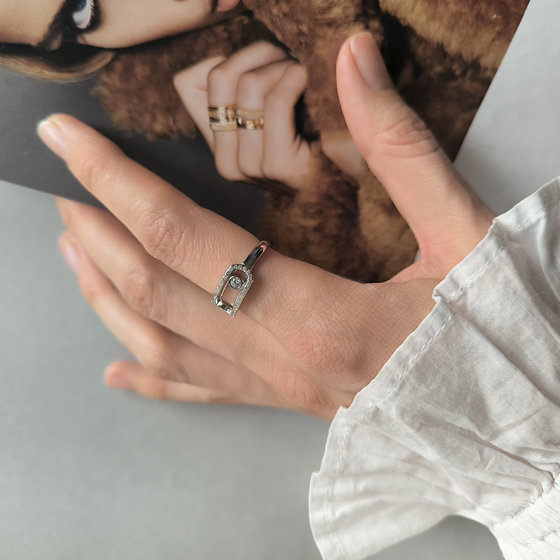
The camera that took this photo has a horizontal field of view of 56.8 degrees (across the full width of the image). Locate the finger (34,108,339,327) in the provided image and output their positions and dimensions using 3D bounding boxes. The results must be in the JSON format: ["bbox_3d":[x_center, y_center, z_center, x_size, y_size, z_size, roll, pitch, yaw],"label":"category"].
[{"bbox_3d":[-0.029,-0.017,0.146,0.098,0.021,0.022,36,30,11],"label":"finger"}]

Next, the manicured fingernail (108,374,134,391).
[{"bbox_3d":[-0.058,0.037,0.187,0.010,0.008,0.003,6,38,9],"label":"manicured fingernail"}]

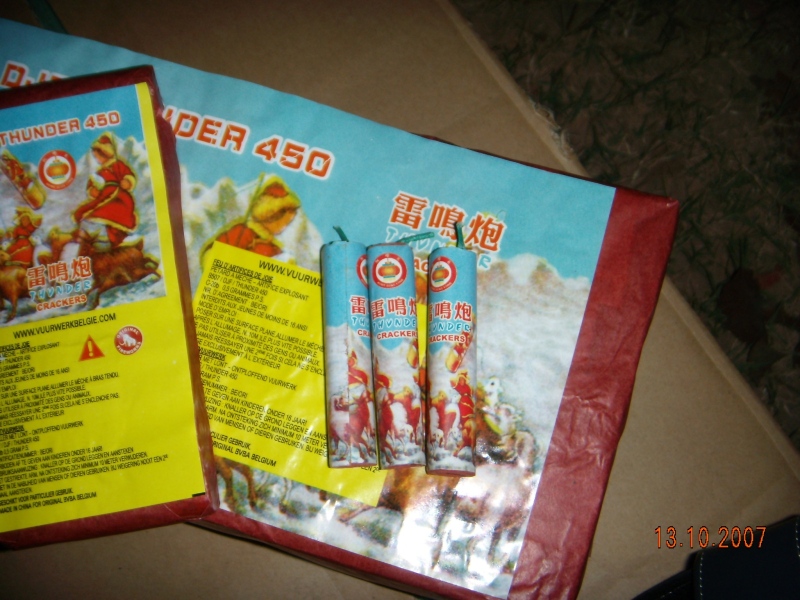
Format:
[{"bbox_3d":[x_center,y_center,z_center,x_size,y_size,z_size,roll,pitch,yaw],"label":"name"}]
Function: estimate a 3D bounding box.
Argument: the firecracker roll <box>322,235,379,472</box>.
[{"bbox_3d":[-0.019,0.020,0.337,0.018,0.018,0.085,-4,75,4],"label":"firecracker roll"}]

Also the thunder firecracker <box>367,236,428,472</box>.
[{"bbox_3d":[-0.001,0.021,0.336,0.018,0.018,0.085,-4,75,4],"label":"thunder firecracker"}]

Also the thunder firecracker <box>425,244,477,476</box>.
[{"bbox_3d":[0.020,0.022,0.333,0.018,0.018,0.085,0,75,5],"label":"thunder firecracker"}]

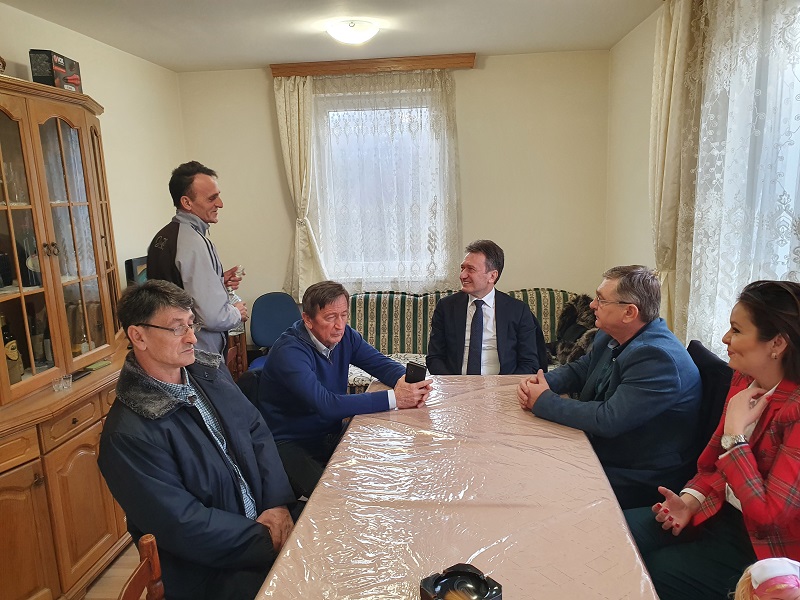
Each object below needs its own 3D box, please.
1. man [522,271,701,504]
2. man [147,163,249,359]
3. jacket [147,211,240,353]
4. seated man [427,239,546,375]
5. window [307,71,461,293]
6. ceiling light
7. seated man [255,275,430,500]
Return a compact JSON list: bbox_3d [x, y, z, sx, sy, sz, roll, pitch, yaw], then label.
[{"bbox_3d":[0.724,0.533,2.101,0.620,1.310,0.530,-3,11,-1],"label":"man"},{"bbox_3d":[-0.837,0.294,2.591,0.390,1.730,0.480,-9,12,-30],"label":"man"},{"bbox_3d":[-0.861,-0.020,2.532,0.350,0.660,0.460,-9,12,-30],"label":"jacket"},{"bbox_3d":[0.403,0.418,2.702,0.530,1.340,0.700,0,11,11],"label":"seated man"},{"bbox_3d":[-0.101,-0.824,4.371,1.020,1.480,0.130,-2,11,2],"label":"window"},{"bbox_3d":[-0.253,-1.437,3.234,0.290,0.100,0.290,-1,11,6],"label":"ceiling light"},{"bbox_3d":[-0.221,0.556,2.307,0.660,1.270,0.540,4,13,31],"label":"seated man"}]

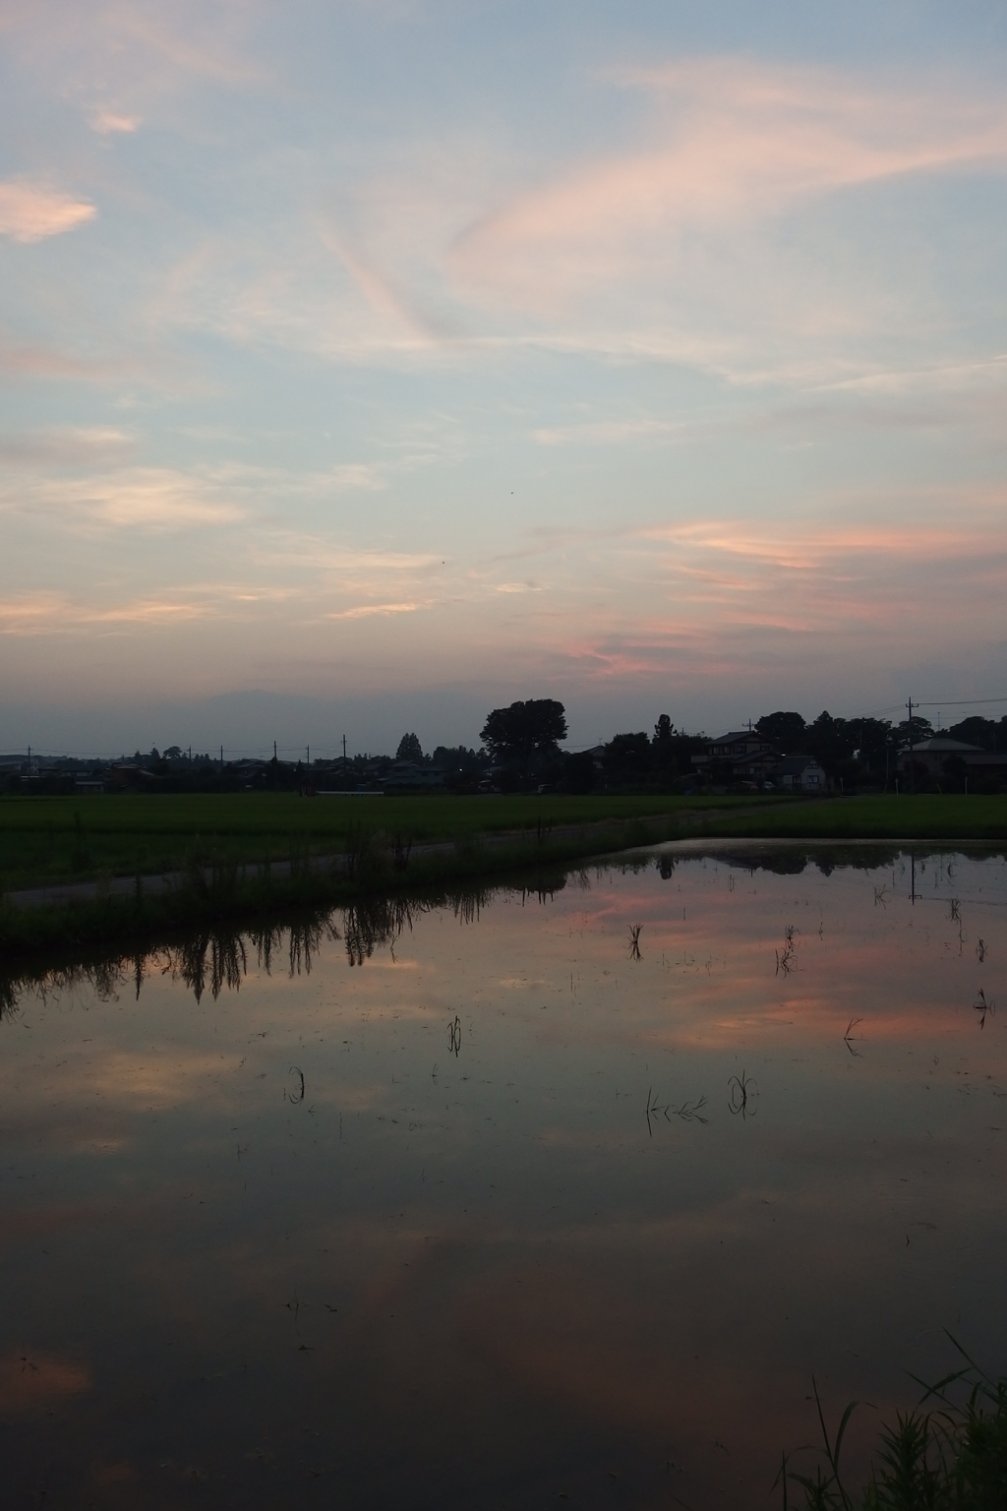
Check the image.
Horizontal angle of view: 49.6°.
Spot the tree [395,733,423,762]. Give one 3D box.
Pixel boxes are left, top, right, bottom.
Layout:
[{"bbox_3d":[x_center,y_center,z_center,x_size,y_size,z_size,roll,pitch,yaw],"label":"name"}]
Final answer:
[{"bbox_3d":[-29.000,1.720,335.000,8.600,17.220,8.200,0,-1,0],"label":"tree"}]

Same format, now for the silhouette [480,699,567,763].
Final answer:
[{"bbox_3d":[3.860,-1.830,210.000,16.800,17.700,15.500,0,-1,0],"label":"silhouette"}]

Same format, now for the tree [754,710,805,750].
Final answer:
[{"bbox_3d":[54.450,-0.920,215.000,10.200,15.380,9.500,0,-1,0],"label":"tree"}]

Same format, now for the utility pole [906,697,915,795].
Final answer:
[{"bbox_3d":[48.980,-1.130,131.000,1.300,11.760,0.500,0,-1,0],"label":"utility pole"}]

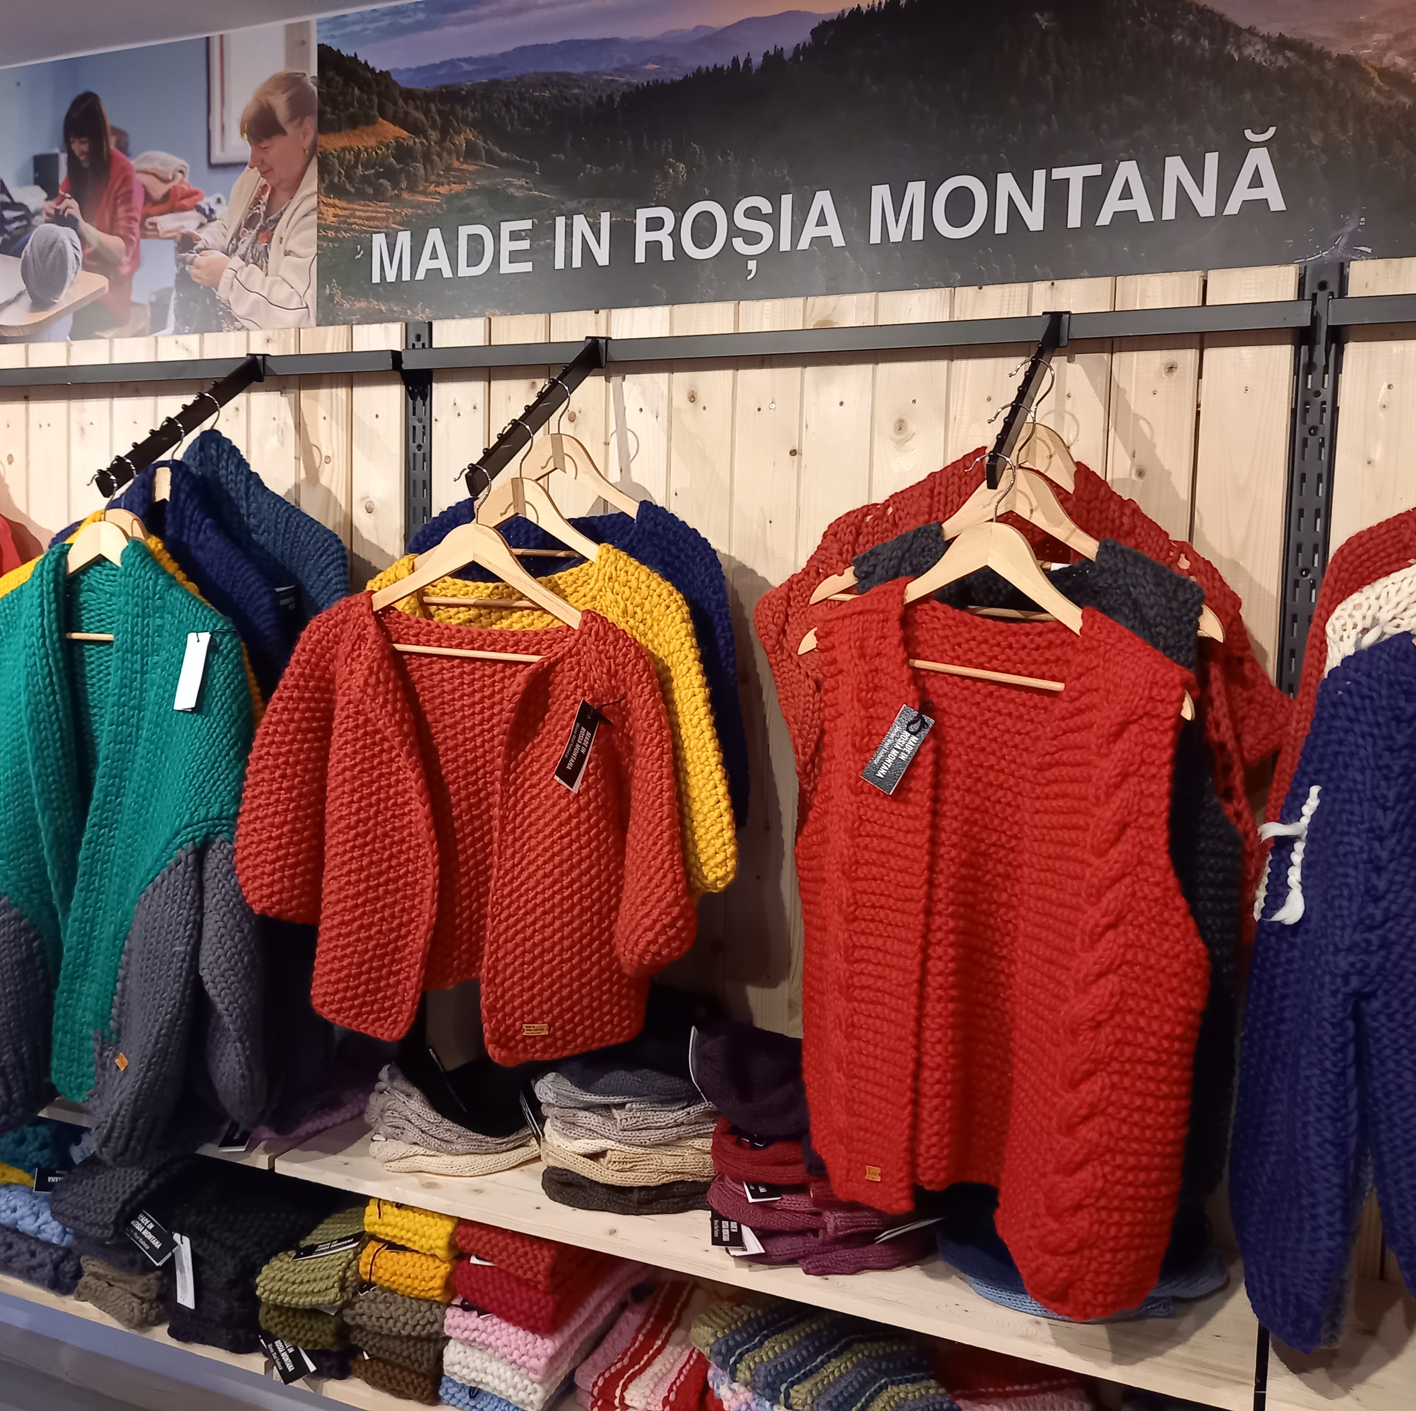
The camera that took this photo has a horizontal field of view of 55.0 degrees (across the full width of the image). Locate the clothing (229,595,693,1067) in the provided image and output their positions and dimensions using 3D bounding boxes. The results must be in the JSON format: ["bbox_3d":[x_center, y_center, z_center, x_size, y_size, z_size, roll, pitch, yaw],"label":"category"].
[{"bbox_3d":[-0.310,0.125,1.610,0.625,0.500,0.185,4,5,23],"label":"clothing"}]

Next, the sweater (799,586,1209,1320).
[{"bbox_3d":[0.260,0.210,1.350,0.450,0.650,0.170,5,6,39],"label":"sweater"}]

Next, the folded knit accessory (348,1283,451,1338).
[{"bbox_3d":[-0.352,0.765,1.826,0.160,0.052,0.210,4,5,23],"label":"folded knit accessory"}]

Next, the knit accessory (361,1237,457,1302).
[{"bbox_3d":[-0.346,0.721,1.832,0.140,0.050,0.210,4,5,29],"label":"knit accessory"}]

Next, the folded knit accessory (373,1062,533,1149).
[{"bbox_3d":[-0.321,0.533,1.845,0.215,0.085,0.200,3,5,13],"label":"folded knit accessory"}]

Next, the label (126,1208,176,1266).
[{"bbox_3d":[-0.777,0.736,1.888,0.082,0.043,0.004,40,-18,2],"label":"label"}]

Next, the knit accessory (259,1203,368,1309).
[{"bbox_3d":[-0.490,0.740,1.852,0.150,0.064,0.210,3,5,11],"label":"knit accessory"}]

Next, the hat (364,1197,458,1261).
[{"bbox_3d":[-0.333,0.650,1.810,0.152,0.055,0.210,4,5,23],"label":"hat"}]

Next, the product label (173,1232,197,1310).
[{"bbox_3d":[-0.713,0.772,1.850,0.042,0.100,0.004,5,6,38],"label":"product label"}]

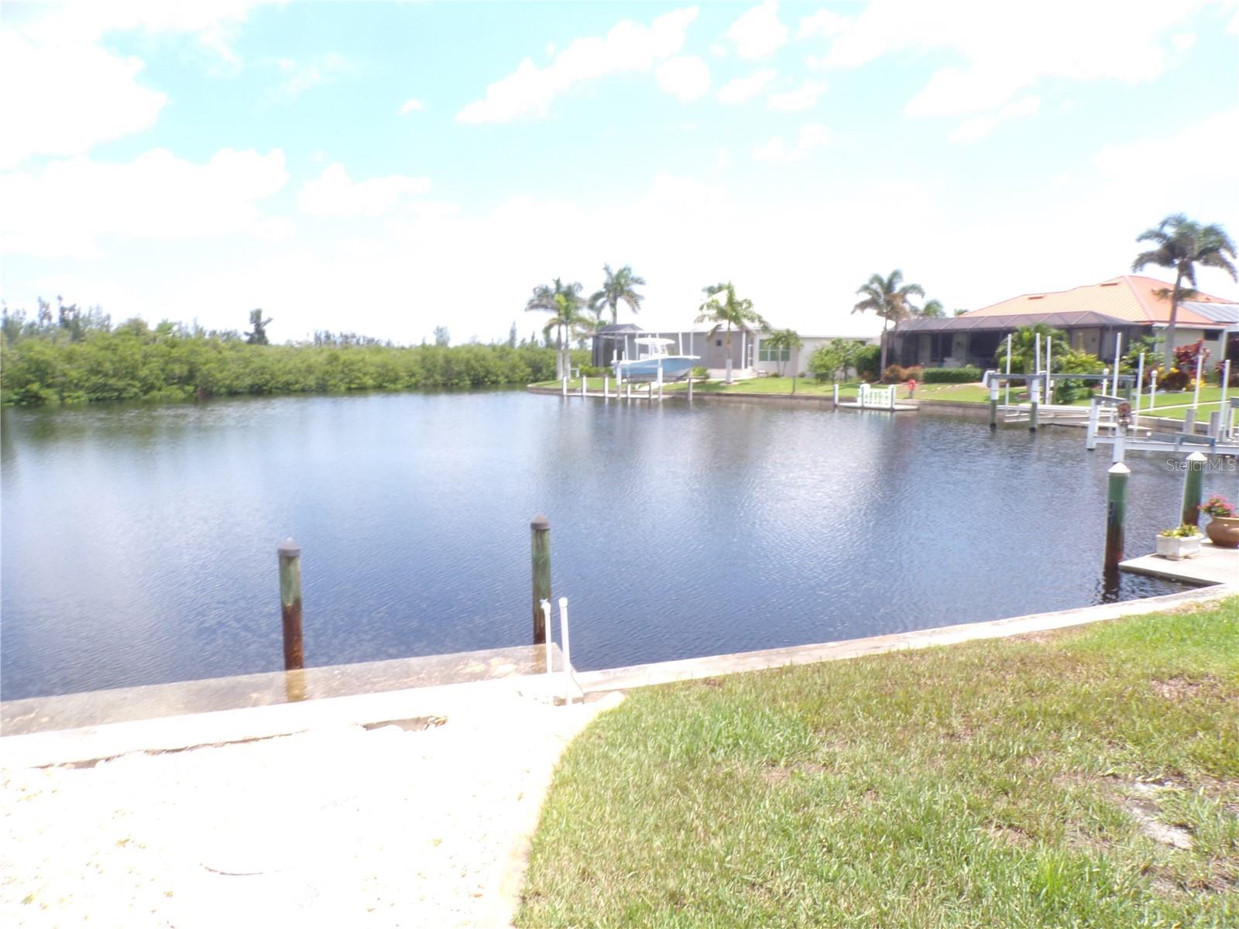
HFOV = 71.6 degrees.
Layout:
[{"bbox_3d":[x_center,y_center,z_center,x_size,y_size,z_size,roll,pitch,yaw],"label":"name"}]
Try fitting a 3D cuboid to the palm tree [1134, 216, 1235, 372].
[{"bbox_3d":[27.590,-8.021,42.000,5.000,8.400,5.000,5,8,33],"label":"palm tree"}]

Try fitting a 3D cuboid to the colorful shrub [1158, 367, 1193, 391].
[{"bbox_3d":[24.598,-3.768,38.000,1.541,1.060,1.400,0,7,0],"label":"colorful shrub"}]

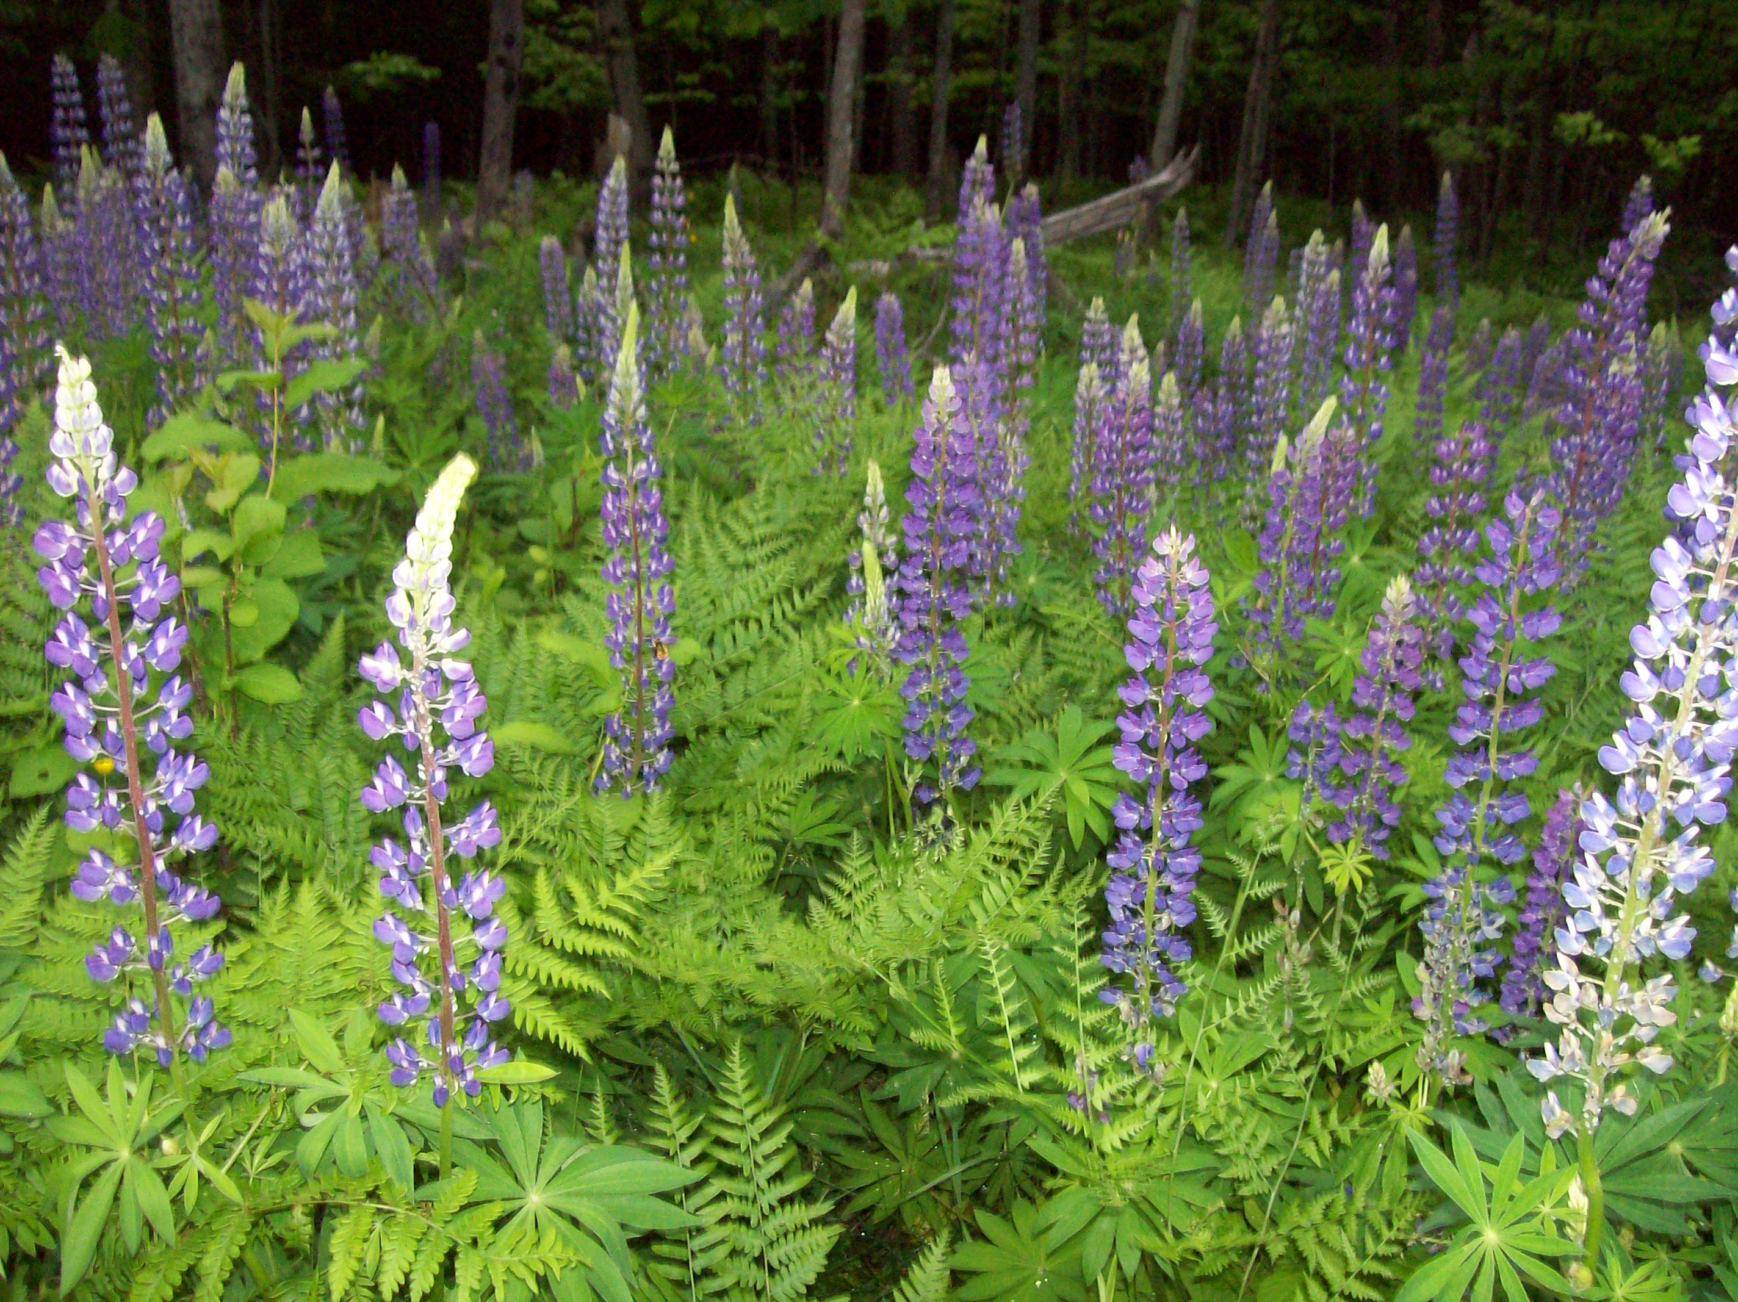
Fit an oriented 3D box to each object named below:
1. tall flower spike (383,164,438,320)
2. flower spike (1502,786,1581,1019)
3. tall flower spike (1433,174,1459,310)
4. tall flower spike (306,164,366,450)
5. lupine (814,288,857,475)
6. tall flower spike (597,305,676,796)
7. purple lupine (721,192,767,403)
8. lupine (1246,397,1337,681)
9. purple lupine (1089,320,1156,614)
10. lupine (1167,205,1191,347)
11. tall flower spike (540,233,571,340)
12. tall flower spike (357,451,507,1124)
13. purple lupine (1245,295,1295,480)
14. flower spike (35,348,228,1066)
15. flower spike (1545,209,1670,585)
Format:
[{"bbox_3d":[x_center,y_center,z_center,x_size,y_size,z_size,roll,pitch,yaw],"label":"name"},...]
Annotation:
[{"bbox_3d":[-0.837,-0.746,3.300,0.072,0.279,0.072,-7,17,-13],"label":"tall flower spike"},{"bbox_3d":[0.619,0.233,1.650,0.058,0.230,0.058,8,18,21],"label":"flower spike"},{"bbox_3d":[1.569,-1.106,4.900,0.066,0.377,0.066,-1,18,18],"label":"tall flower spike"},{"bbox_3d":[-0.677,-0.433,2.300,0.064,0.360,0.064,-1,18,-16],"label":"tall flower spike"},{"bbox_3d":[-0.042,-0.415,2.800,0.063,0.291,0.063,6,18,-2],"label":"lupine"},{"bbox_3d":[-0.208,-0.080,1.600,0.064,0.450,0.064,-1,18,-7],"label":"tall flower spike"},{"bbox_3d":[-0.195,-0.535,2.750,0.064,0.314,0.064,-3,17,-3],"label":"purple lupine"},{"bbox_3d":[0.507,-0.130,2.150,0.065,0.348,0.065,12,20,12],"label":"lupine"},{"bbox_3d":[0.271,-0.189,1.900,0.064,0.314,0.064,2,18,8],"label":"purple lupine"},{"bbox_3d":[0.843,-1.016,4.900,0.063,0.366,0.063,1,17,10],"label":"lupine"},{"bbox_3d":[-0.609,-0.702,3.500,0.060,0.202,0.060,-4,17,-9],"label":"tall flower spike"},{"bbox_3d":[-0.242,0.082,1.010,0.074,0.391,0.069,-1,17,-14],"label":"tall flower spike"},{"bbox_3d":[0.558,-0.362,2.500,0.064,0.257,0.064,5,18,12],"label":"purple lupine"},{"bbox_3d":[-0.345,0.037,0.830,0.065,0.351,0.065,-8,20,-23],"label":"flower spike"},{"bbox_3d":[0.707,-0.235,1.720,0.067,0.363,0.067,15,22,20],"label":"flower spike"}]

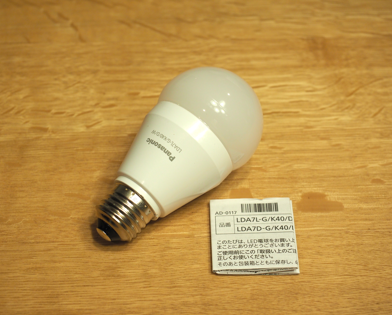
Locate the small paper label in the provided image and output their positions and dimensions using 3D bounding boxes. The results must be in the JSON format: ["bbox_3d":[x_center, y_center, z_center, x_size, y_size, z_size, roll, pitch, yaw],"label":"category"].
[{"bbox_3d":[0.029,0.040,0.503,0.044,0.003,0.047,-1,47,0],"label":"small paper label"}]

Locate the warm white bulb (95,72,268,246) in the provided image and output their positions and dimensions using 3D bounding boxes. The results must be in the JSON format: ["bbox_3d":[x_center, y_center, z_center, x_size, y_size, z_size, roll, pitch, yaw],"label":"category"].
[{"bbox_3d":[-0.011,0.000,0.510,0.060,0.060,0.112,33,70,27],"label":"warm white bulb"}]

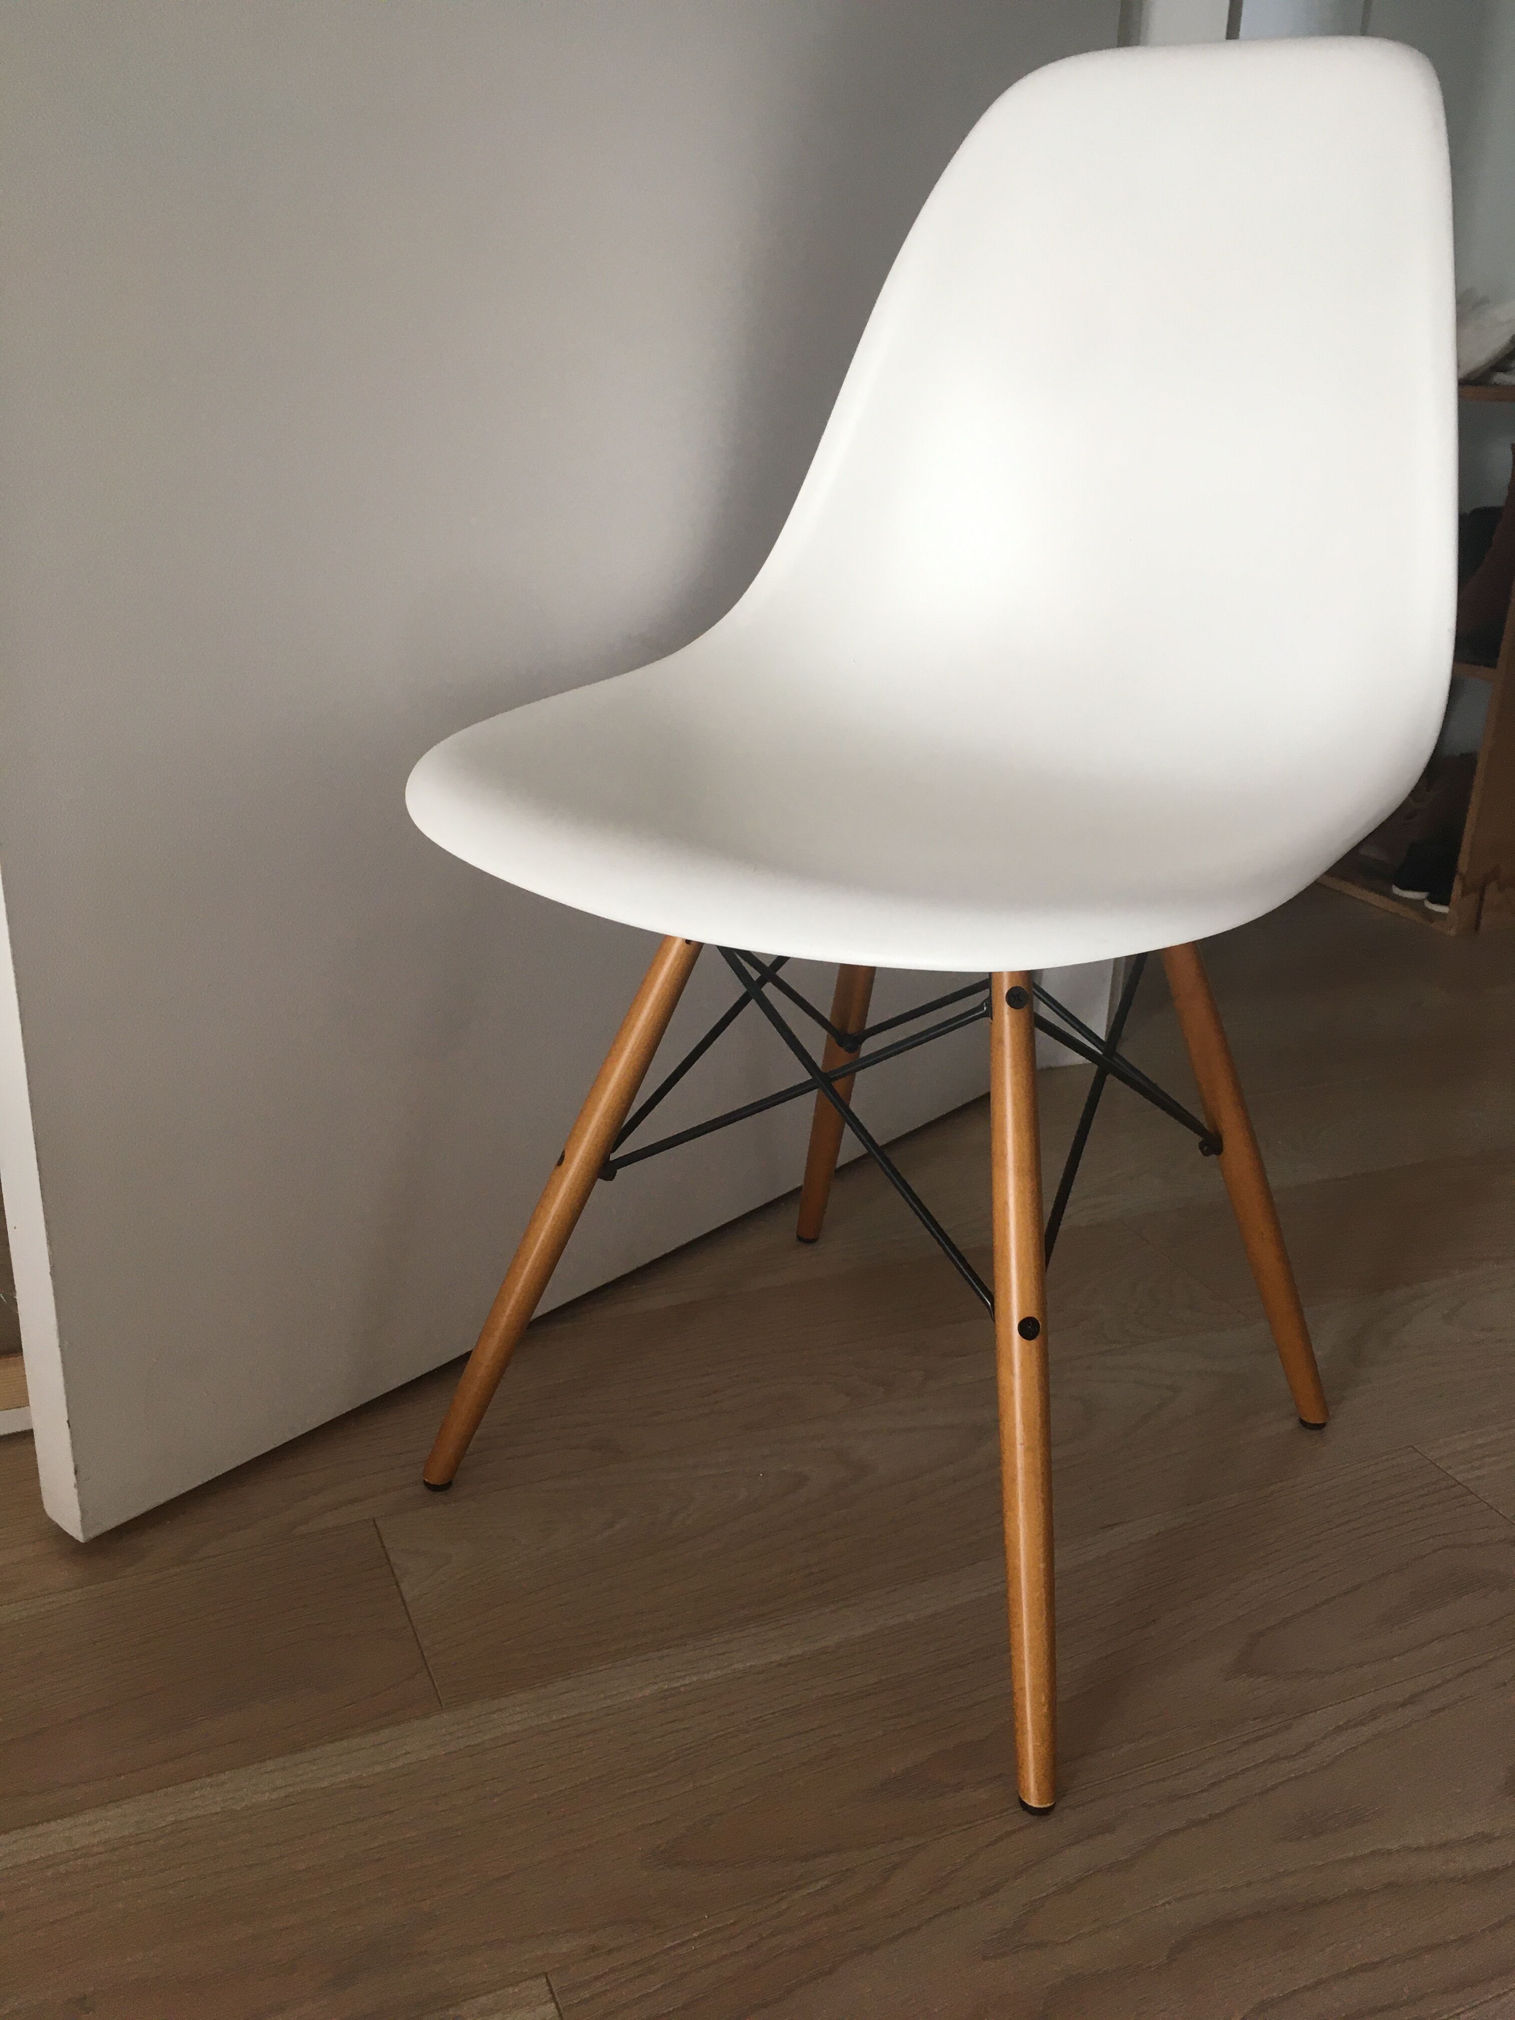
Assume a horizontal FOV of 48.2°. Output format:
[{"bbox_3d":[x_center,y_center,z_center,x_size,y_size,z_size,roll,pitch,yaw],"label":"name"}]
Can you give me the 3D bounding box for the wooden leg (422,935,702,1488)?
[{"bbox_3d":[-0.109,0.107,0.960,0.025,0.399,0.025,21,15,-16],"label":"wooden leg"}]

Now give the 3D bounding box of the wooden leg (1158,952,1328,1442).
[{"bbox_3d":[0.295,0.097,1.027,0.025,0.397,0.025,-22,22,-1],"label":"wooden leg"}]

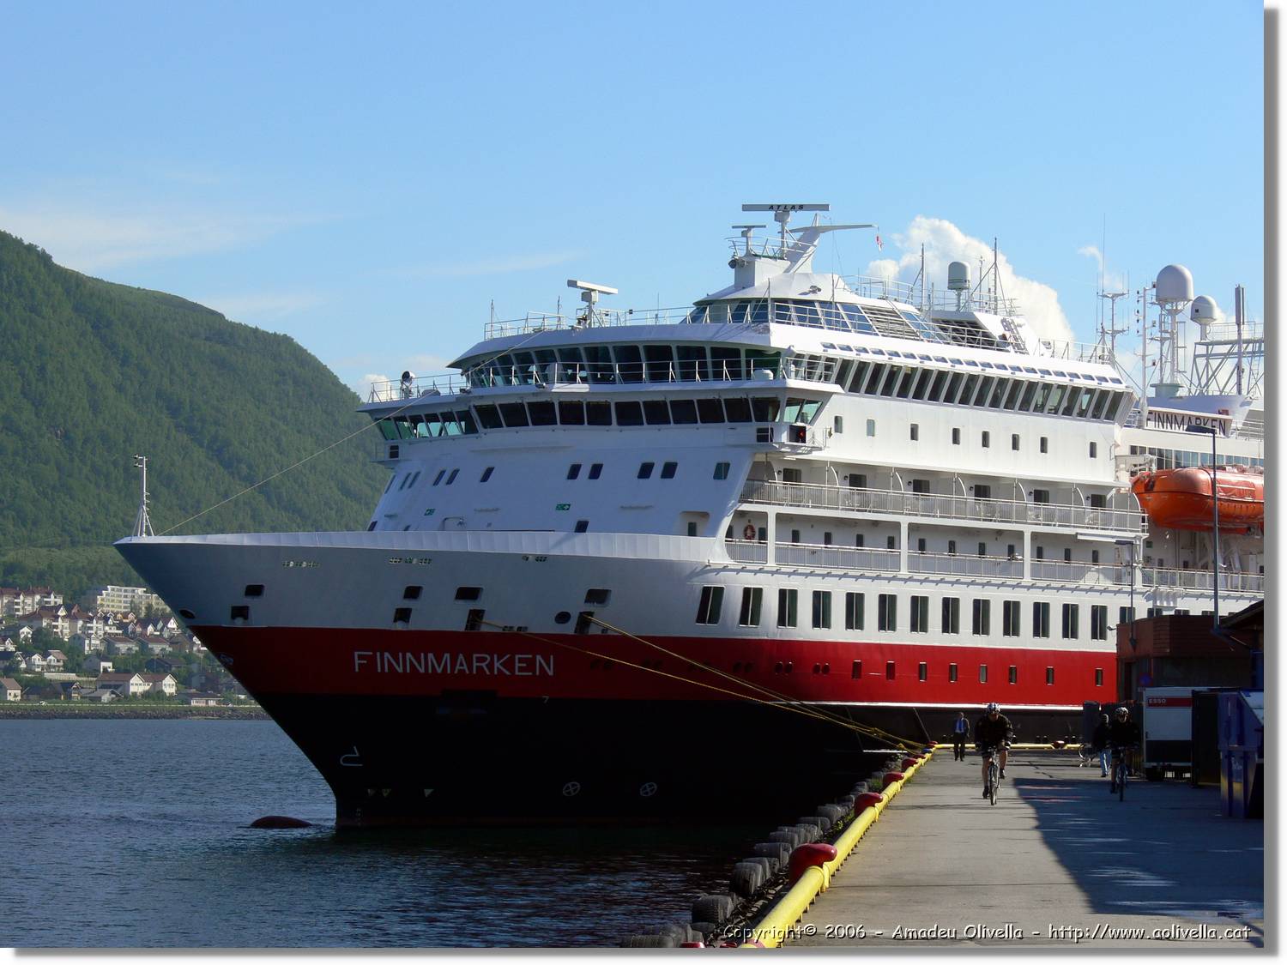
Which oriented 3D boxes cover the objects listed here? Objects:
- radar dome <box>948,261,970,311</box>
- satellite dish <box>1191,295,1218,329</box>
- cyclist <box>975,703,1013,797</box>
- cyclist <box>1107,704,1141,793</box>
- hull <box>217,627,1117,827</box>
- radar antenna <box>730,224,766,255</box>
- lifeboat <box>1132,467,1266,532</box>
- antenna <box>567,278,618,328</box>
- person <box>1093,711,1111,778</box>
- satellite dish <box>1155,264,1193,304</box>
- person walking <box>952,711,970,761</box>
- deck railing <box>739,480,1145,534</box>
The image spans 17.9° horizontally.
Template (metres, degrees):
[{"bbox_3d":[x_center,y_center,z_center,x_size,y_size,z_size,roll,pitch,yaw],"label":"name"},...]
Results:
[{"bbox_3d":[16.109,-10.020,209.000,1.130,2.500,1.130,1,-3,0],"label":"radar dome"},{"bbox_3d":[30.789,-9.389,224.636,1.470,1.750,1.470,1,-3,0],"label":"satellite dish"},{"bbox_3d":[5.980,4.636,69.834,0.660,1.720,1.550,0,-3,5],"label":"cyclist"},{"bbox_3d":[9.202,5.207,78.300,0.650,1.780,1.720,0,-3,5],"label":"cyclist"},{"bbox_3d":[26.492,13.173,215.299,21.500,8.200,131.000,-2,-4,43],"label":"hull"},{"bbox_3d":[5.125,-11.708,197.600,1.700,1.500,0.450,0,-3,15],"label":"radar antenna"},{"bbox_3d":[27.788,0.855,204.375,3.800,3.200,11.000,-2,-4,43],"label":"lifeboat"},{"bbox_3d":[-2.353,-8.223,189.500,0.650,2.400,3.800,-1,-4,28],"label":"antenna"},{"bbox_3d":[12.570,7.200,112.000,0.520,1.730,0.450,0,-3,11],"label":"person"},{"bbox_3d":[28.459,-10.672,219.235,2.000,2.100,2.000,1,-3,0],"label":"satellite dish"},{"bbox_3d":[10.677,8.555,137.648,0.580,1.680,0.420,0,-3,6],"label":"person walking"},{"bbox_3d":[14.570,1.195,192.100,0.150,1.100,31.000,-2,-5,42],"label":"deck railing"}]

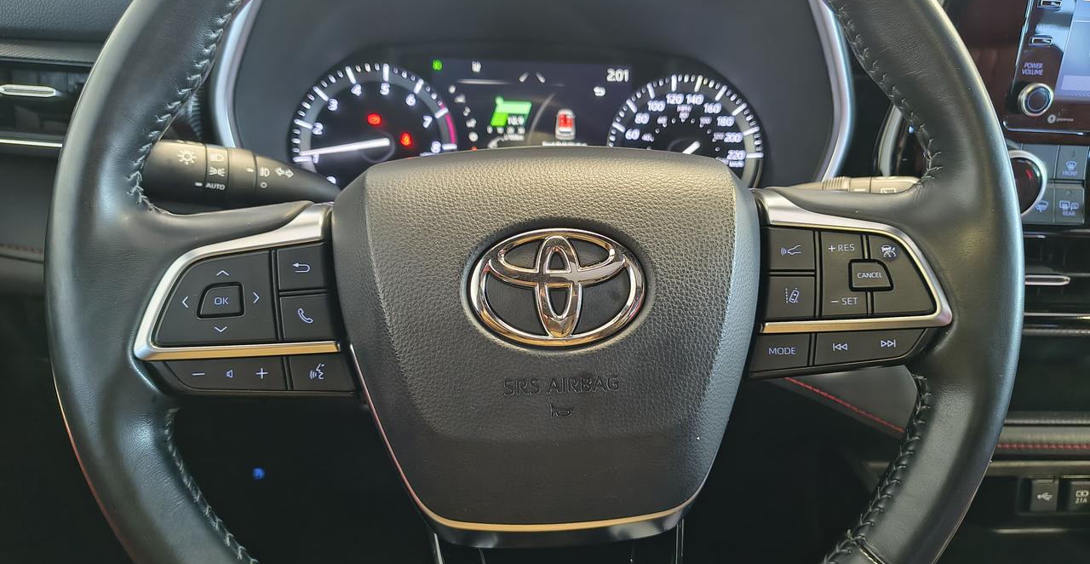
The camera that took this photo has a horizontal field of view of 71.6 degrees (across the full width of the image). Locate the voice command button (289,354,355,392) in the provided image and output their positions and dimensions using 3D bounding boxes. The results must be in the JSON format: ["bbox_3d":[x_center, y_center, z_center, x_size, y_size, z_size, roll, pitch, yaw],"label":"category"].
[{"bbox_3d":[-0.089,0.037,0.305,0.025,0.015,0.007,-2,-1,-10],"label":"voice command button"}]

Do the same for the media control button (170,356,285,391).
[{"bbox_3d":[-0.125,0.037,0.299,0.046,0.014,0.007,-2,-1,-10],"label":"media control button"}]

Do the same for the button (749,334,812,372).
[{"bbox_3d":[0.097,0.029,0.317,0.026,0.015,0.007,-2,-1,2],"label":"button"}]

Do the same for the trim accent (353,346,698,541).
[{"bbox_3d":[0.005,0.065,0.310,0.166,0.087,0.022,-2,-1,-4],"label":"trim accent"}]

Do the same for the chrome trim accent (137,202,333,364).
[{"bbox_3d":[-0.120,-0.002,0.299,0.076,0.063,0.020,-2,-1,-10],"label":"chrome trim accent"}]

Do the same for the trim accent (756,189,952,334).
[{"bbox_3d":[0.126,-0.011,0.315,0.076,0.063,0.020,-2,-1,2],"label":"trim accent"}]

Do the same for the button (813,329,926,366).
[{"bbox_3d":[0.134,0.027,0.316,0.047,0.013,0.007,-2,-1,2],"label":"button"}]

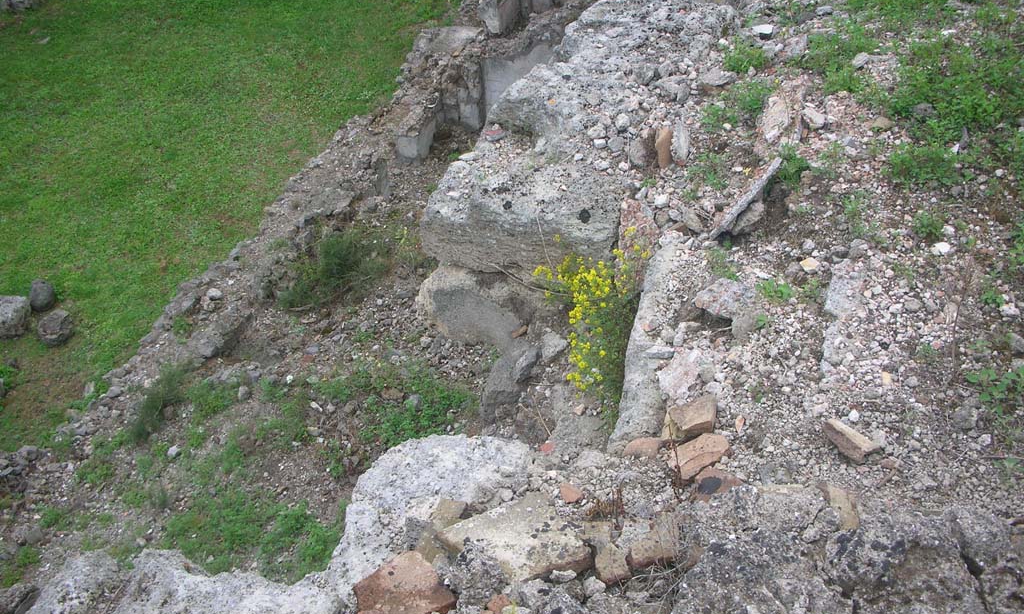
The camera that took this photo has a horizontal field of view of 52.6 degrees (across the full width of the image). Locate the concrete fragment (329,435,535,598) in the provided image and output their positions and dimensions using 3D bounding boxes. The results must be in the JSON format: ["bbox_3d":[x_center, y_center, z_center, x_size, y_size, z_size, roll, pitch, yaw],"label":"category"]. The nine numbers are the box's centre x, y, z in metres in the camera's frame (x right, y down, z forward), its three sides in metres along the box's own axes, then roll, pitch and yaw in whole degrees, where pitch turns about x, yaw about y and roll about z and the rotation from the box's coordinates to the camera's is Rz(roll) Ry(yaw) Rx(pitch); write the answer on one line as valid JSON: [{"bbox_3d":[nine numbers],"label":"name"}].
[{"bbox_3d":[-0.196,0.541,2.680,0.520,0.220,0.420,-1,36,0],"label":"concrete fragment"}]

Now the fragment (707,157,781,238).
[{"bbox_3d":[0.857,-0.378,3.786,0.080,0.140,0.510,22,38,32],"label":"fragment"}]

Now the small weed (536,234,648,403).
[{"bbox_3d":[0.250,0.037,3.305,0.330,0.430,0.300,2,37,4],"label":"small weed"}]

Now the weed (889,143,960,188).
[{"bbox_3d":[1.603,-0.552,4.026,0.259,0.120,0.237,11,33,19],"label":"weed"}]

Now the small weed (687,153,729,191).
[{"bbox_3d":[0.767,-0.529,4.064,0.161,0.110,0.207,4,32,9],"label":"small weed"}]

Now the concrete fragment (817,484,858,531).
[{"bbox_3d":[0.825,0.505,2.630,0.065,0.050,0.135,-16,39,-20],"label":"concrete fragment"}]

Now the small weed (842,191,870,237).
[{"bbox_3d":[1.230,-0.331,3.697,0.089,0.140,0.177,8,33,14],"label":"small weed"}]

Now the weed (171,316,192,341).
[{"bbox_3d":[-1.946,0.126,6.100,0.130,0.100,0.130,-1,36,0],"label":"weed"}]

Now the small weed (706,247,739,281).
[{"bbox_3d":[0.669,-0.135,3.290,0.088,0.065,0.080,7,38,11],"label":"small weed"}]

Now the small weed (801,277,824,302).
[{"bbox_3d":[1.048,-0.058,3.600,0.075,0.060,0.075,-1,36,0],"label":"small weed"}]

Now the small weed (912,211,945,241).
[{"bbox_3d":[1.386,-0.271,3.445,0.078,0.065,0.070,15,40,20],"label":"small weed"}]

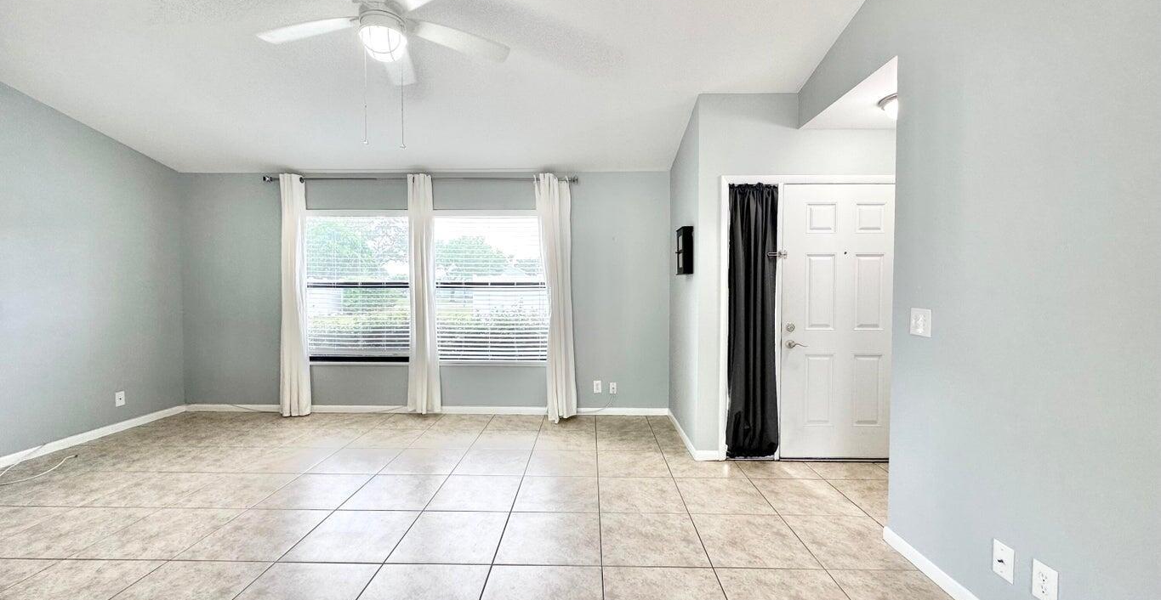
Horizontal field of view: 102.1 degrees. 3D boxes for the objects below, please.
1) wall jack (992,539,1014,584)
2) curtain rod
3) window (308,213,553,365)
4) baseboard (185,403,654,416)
[{"bbox_3d":[1.548,0.959,1.721,0.009,0.124,0.083,0,2,1],"label":"wall jack"},{"bbox_3d":[-1.584,-1.181,4.592,3.126,0.060,0.080,0,2,1],"label":"curtain rod"},{"bbox_3d":[-1.561,-0.127,4.748,2.607,1.531,0.120,0,2,1],"label":"window"},{"bbox_3d":[-1.579,1.117,4.740,4.923,0.071,0.018,0,2,1],"label":"baseboard"}]

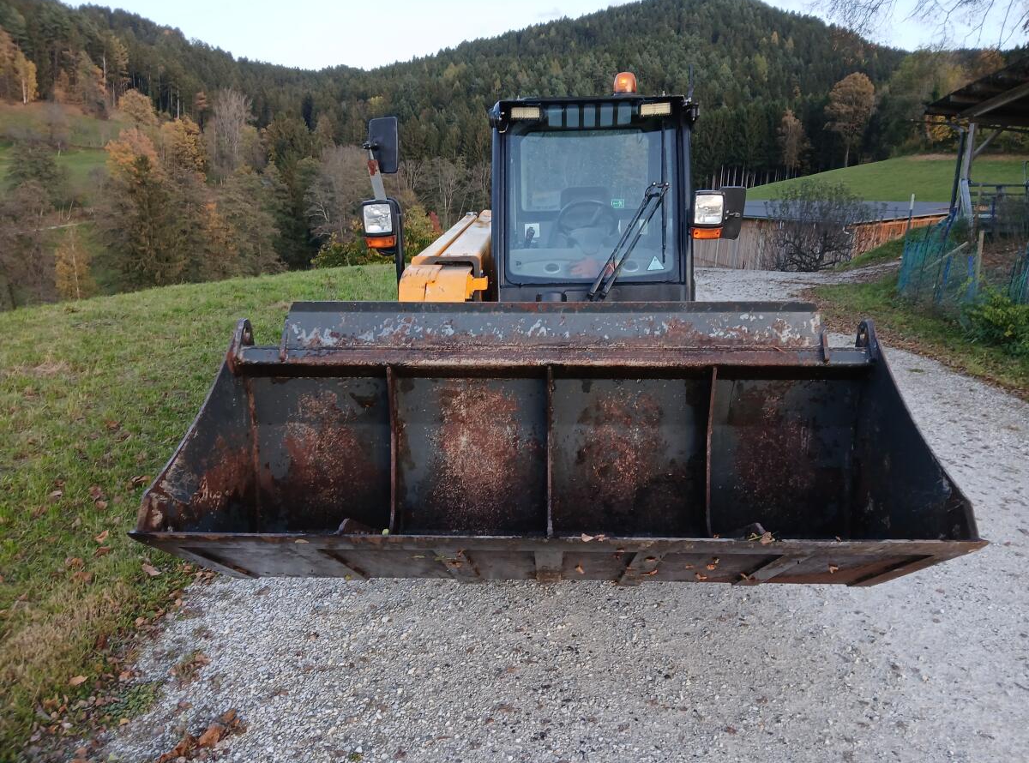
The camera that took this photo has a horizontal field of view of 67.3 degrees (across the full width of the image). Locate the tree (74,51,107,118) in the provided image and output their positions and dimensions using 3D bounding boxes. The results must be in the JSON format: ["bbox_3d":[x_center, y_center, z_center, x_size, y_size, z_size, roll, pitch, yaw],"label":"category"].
[{"bbox_3d":[-95.150,-66.645,173.076,7.681,14.404,7.144,1,15,0],"label":"tree"}]

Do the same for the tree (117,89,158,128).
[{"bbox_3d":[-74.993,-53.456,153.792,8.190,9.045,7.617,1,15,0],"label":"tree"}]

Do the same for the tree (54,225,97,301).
[{"bbox_3d":[-38.120,-9.915,67.039,3.719,7.191,3.459,1,15,0],"label":"tree"}]

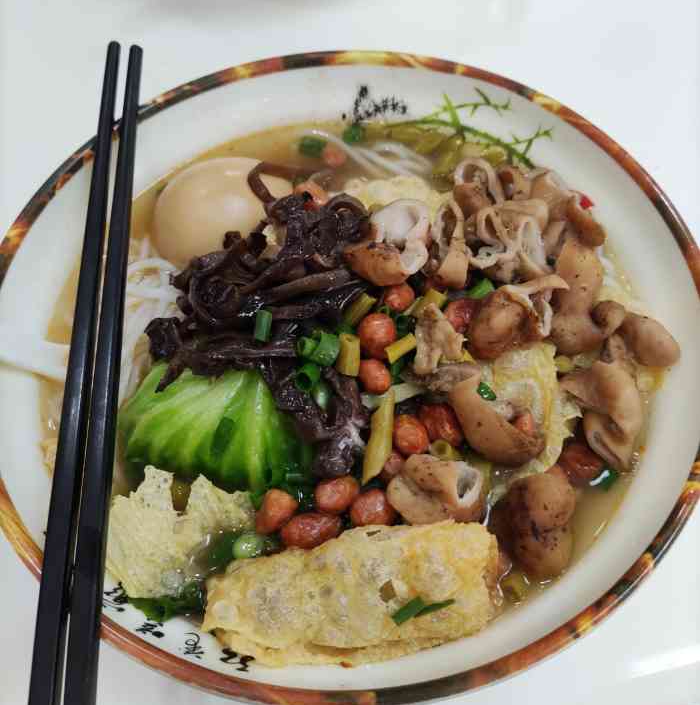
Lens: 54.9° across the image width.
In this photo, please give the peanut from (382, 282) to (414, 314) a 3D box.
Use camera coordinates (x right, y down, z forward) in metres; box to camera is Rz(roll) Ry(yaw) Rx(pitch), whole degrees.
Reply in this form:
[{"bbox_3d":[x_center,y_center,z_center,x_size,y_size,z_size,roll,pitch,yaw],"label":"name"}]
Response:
[{"bbox_3d":[0.017,-0.019,0.235,0.010,0.010,0.013,19,64,11],"label":"peanut"}]

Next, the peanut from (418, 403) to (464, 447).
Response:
[{"bbox_3d":[0.028,0.022,0.208,0.011,0.011,0.016,-35,67,-17],"label":"peanut"}]

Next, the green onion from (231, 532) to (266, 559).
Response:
[{"bbox_3d":[-0.030,0.057,0.198,0.009,0.007,0.007,-9,62,-5],"label":"green onion"}]

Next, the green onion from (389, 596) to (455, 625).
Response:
[{"bbox_3d":[0.020,0.069,0.180,0.018,0.004,0.006,-17,63,-8],"label":"green onion"}]

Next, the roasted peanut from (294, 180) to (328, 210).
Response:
[{"bbox_3d":[-0.015,-0.060,0.260,0.014,0.009,0.010,37,68,19],"label":"roasted peanut"}]

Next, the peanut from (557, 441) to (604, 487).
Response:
[{"bbox_3d":[0.072,0.034,0.211,0.015,0.012,0.012,20,63,10],"label":"peanut"}]

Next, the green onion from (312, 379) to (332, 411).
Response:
[{"bbox_3d":[-0.009,0.014,0.217,0.006,0.005,0.010,-13,62,-6],"label":"green onion"}]

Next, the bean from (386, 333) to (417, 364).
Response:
[{"bbox_3d":[0.017,-0.001,0.222,0.011,0.005,0.005,-28,65,-13],"label":"bean"}]

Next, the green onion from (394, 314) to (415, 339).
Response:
[{"bbox_3d":[0.018,-0.009,0.224,0.006,0.006,0.008,9,62,5],"label":"green onion"}]

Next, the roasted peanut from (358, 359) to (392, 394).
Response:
[{"bbox_3d":[0.008,0.008,0.211,0.010,0.010,0.012,-24,64,-12],"label":"roasted peanut"}]

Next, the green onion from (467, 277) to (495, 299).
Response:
[{"bbox_3d":[0.045,-0.022,0.231,0.011,0.005,0.006,-41,69,-20],"label":"green onion"}]

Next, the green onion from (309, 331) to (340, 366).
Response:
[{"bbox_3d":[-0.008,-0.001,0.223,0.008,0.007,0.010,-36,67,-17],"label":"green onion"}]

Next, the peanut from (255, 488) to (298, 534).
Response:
[{"bbox_3d":[-0.022,0.048,0.204,0.009,0.009,0.014,36,68,18],"label":"peanut"}]

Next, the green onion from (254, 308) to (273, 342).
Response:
[{"bbox_3d":[-0.027,-0.009,0.213,0.005,0.005,0.011,2,61,1],"label":"green onion"}]

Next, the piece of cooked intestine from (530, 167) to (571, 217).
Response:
[{"bbox_3d":[0.072,-0.056,0.241,0.015,0.012,0.017,-23,64,-10],"label":"piece of cooked intestine"}]

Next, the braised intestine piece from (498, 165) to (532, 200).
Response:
[{"bbox_3d":[0.060,-0.062,0.245,0.013,0.010,0.011,-1,62,1],"label":"braised intestine piece"}]

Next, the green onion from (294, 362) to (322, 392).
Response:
[{"bbox_3d":[-0.013,0.008,0.211,0.006,0.006,0.009,6,28,12],"label":"green onion"}]

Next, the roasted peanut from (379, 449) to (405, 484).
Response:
[{"bbox_3d":[0.013,0.035,0.210,0.009,0.009,0.013,24,65,14],"label":"roasted peanut"}]

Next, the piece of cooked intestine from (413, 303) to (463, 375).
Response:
[{"bbox_3d":[0.027,-0.004,0.208,0.015,0.010,0.021,-5,62,-1],"label":"piece of cooked intestine"}]

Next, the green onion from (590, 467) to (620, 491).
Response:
[{"bbox_3d":[0.081,0.040,0.214,0.009,0.005,0.006,-25,64,-12],"label":"green onion"}]

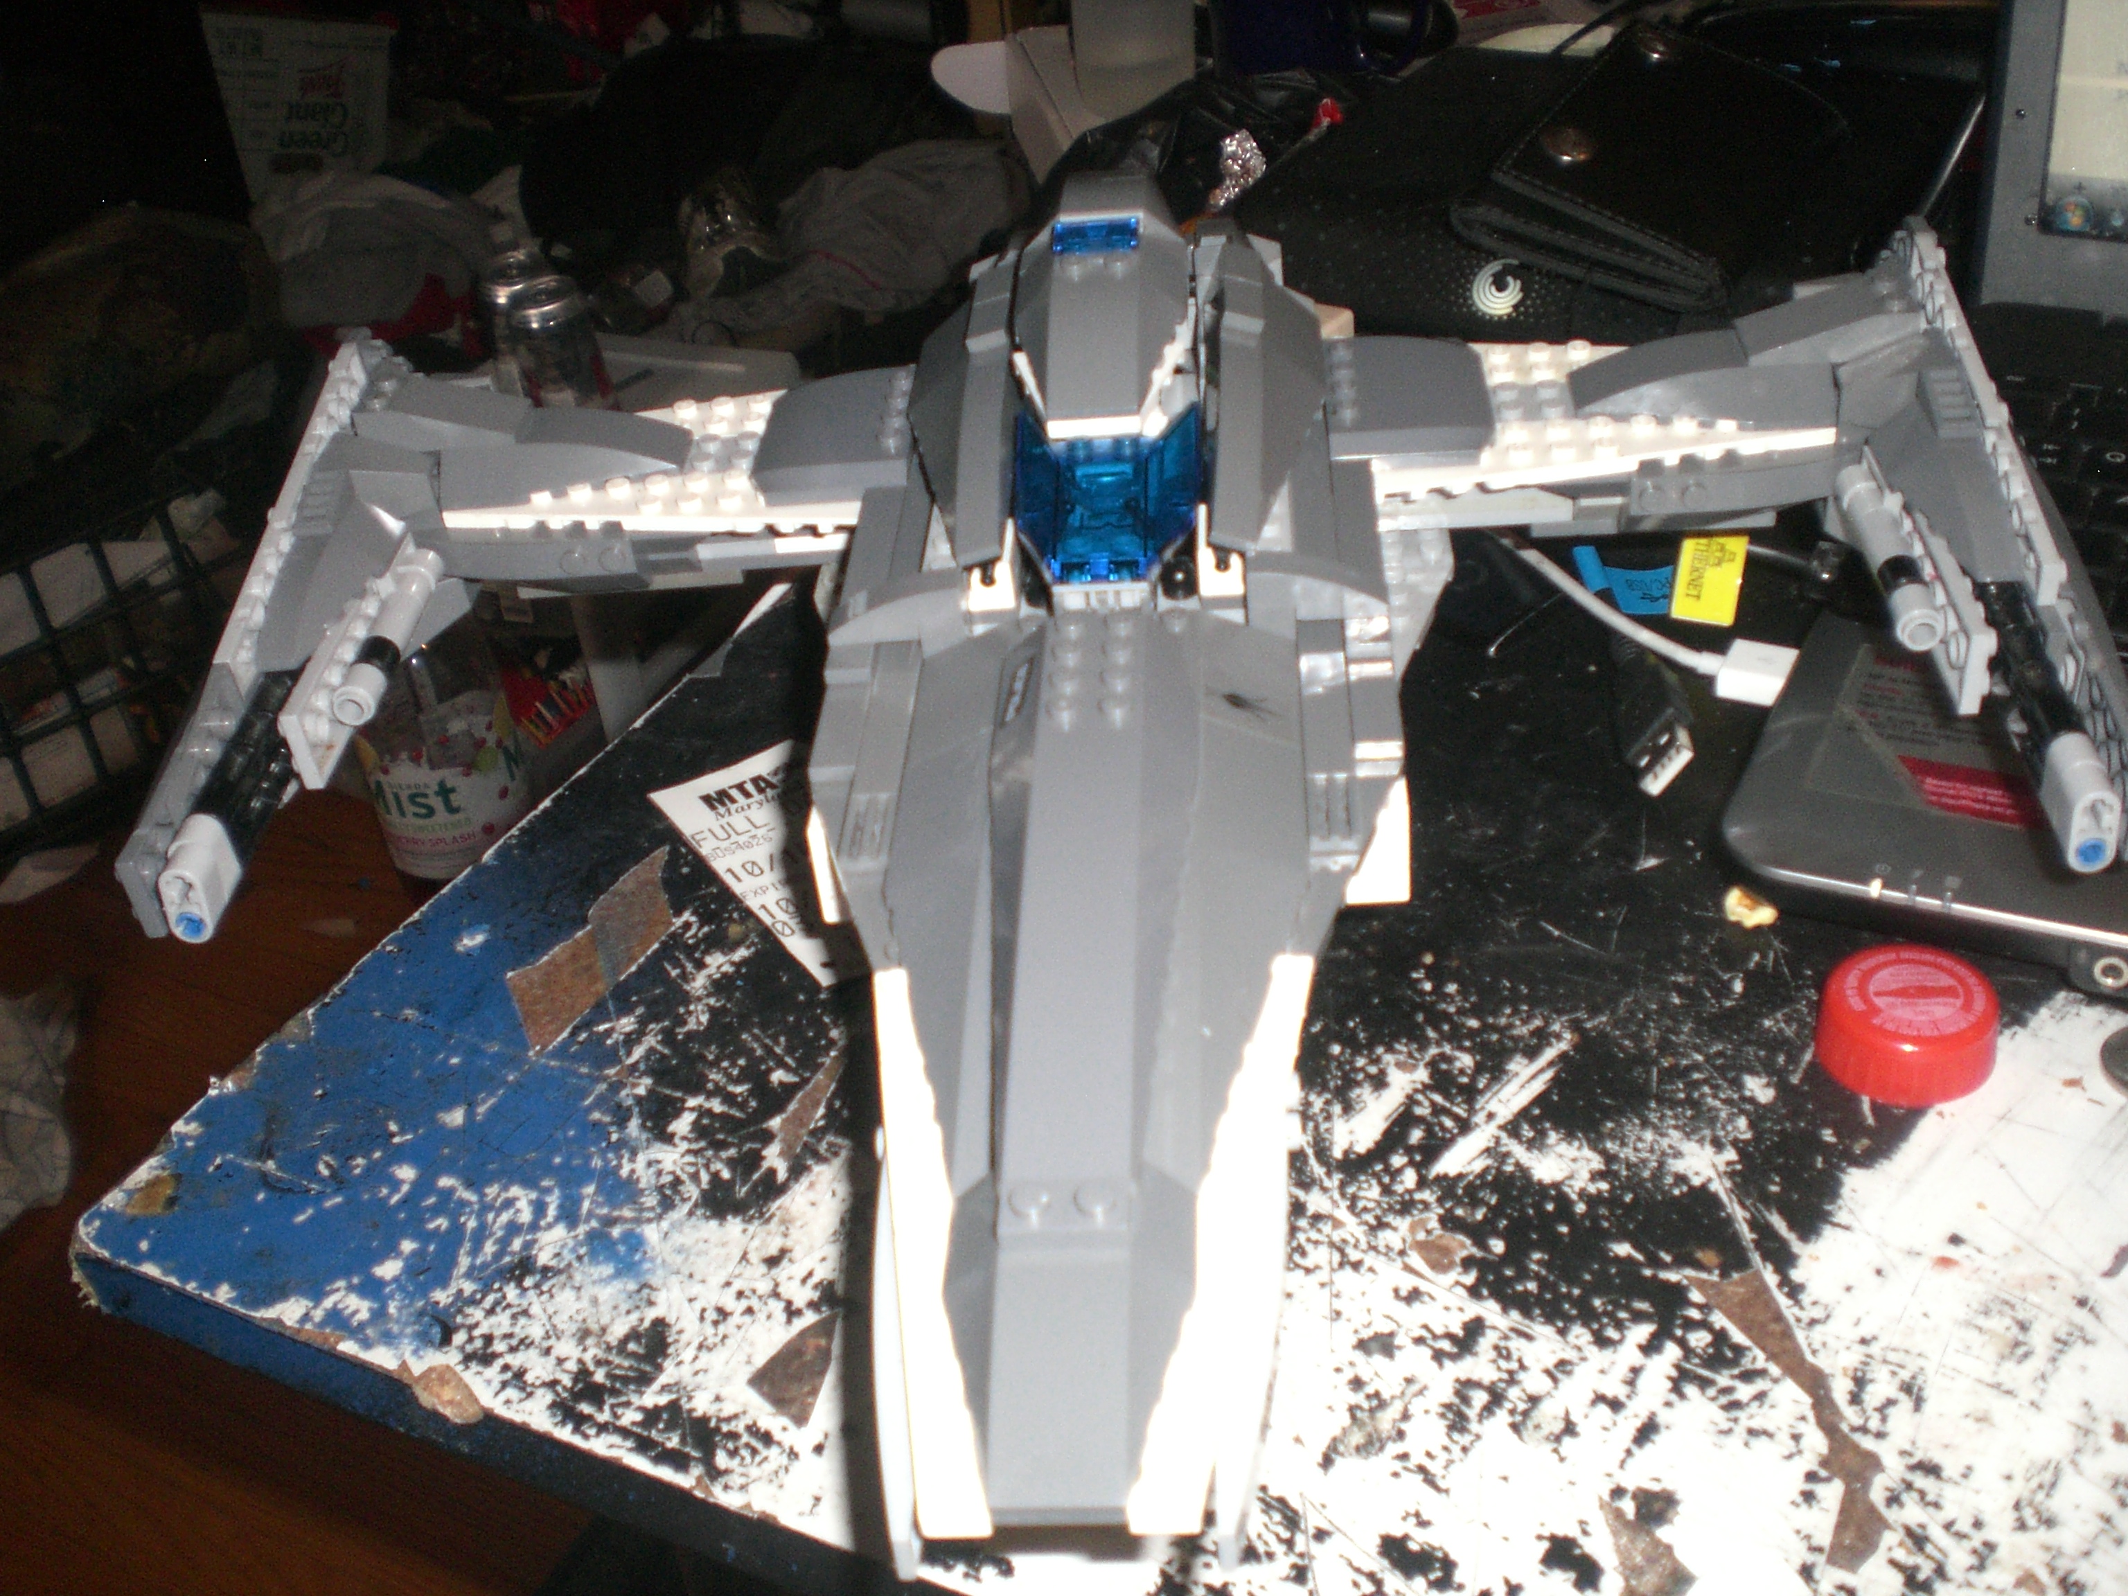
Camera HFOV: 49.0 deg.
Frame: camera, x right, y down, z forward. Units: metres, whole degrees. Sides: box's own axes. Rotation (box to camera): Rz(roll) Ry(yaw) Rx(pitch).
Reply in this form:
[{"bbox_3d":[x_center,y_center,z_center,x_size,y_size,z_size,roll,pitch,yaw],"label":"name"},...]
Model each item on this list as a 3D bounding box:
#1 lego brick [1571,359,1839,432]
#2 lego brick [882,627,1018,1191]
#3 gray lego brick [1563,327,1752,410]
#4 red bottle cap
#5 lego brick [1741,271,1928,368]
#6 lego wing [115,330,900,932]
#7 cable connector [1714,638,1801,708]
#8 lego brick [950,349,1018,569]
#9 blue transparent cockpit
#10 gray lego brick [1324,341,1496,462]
[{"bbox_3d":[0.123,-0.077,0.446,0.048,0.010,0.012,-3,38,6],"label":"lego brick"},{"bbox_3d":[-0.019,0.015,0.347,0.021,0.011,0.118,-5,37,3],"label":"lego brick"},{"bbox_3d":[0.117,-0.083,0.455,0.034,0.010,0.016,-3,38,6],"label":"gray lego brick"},{"bbox_3d":[0.149,0.040,0.414,0.030,0.013,0.030,-6,36,4],"label":"red bottle cap"},{"bbox_3d":[0.146,-0.092,0.446,0.032,0.011,0.016,-3,38,6],"label":"lego brick"},{"bbox_3d":[-0.091,-0.040,0.432,0.119,0.048,0.158,-3,38,6],"label":"lego wing"},{"bbox_3d":[0.150,-0.026,0.496,0.017,0.007,0.013,12,41,26],"label":"cable connector"},{"bbox_3d":[-0.014,-0.063,0.438,0.009,0.006,0.068,-19,43,19],"label":"lego brick"},{"bbox_3d":[0.008,-0.052,0.417,0.033,0.013,0.052,-3,46,6],"label":"blue transparent cockpit"},{"bbox_3d":[0.068,-0.080,0.460,0.032,0.008,0.032,-3,38,6],"label":"gray lego brick"}]

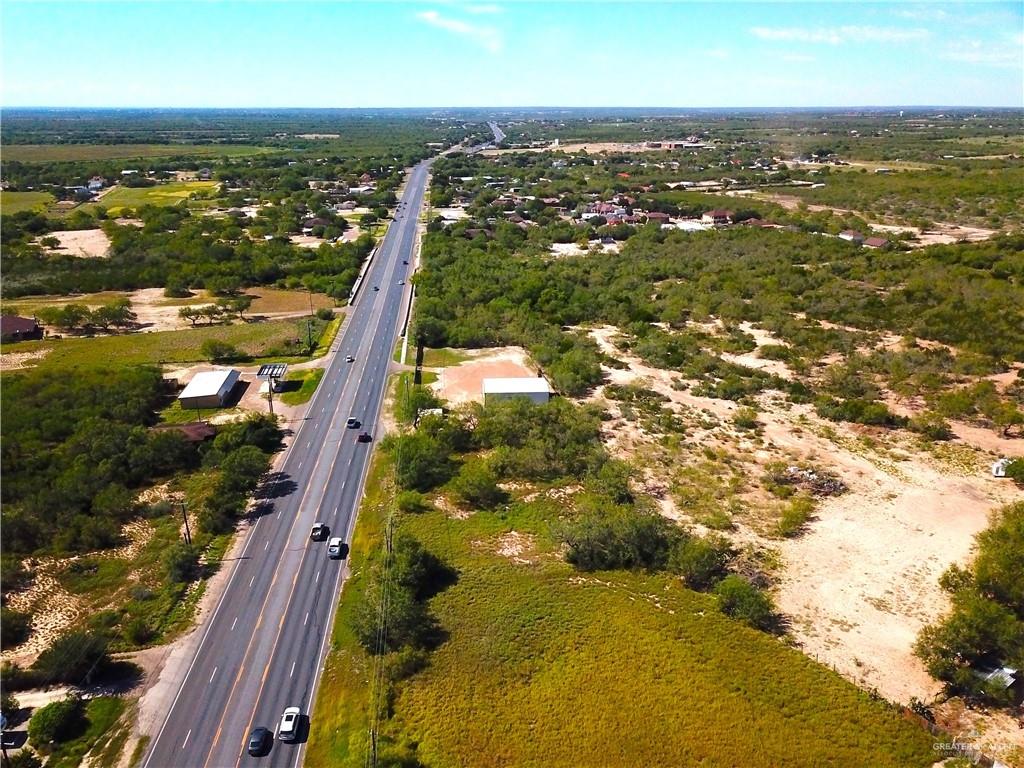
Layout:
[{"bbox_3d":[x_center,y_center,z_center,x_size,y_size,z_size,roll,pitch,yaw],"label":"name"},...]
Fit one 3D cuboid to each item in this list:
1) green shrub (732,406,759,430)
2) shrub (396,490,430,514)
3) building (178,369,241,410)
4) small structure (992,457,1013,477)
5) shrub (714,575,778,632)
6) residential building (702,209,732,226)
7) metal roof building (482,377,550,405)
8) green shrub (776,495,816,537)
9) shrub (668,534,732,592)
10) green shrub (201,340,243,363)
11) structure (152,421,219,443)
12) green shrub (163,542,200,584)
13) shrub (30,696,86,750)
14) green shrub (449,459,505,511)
[{"bbox_3d":[61.800,9.100,203.200,6.400,5.300,6.400,6,20,16],"label":"green shrub"},{"bbox_3d":[-20.600,24.700,160.600,6.400,3.800,6.000,-2,20,-7],"label":"shrub"},{"bbox_3d":[-86.760,1.150,222.700,12.900,4.300,21.810,-3,20,-7],"label":"building"},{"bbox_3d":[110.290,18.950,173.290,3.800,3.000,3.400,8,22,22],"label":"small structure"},{"bbox_3d":[37.500,35.000,124.900,8.700,6.800,8.500,6,20,16],"label":"shrub"},{"bbox_3d":[147.020,-118.290,547.580,16.500,8.300,13.000,-7,21,-19],"label":"residential building"},{"bbox_3d":[1.110,2.670,222.500,18.200,5.500,12.700,-2,20,-4],"label":"metal roof building"},{"bbox_3d":[56.120,26.320,151.700,6.800,3.500,7.500,0,20,0],"label":"green shrub"},{"bbox_3d":[32.330,31.300,134.040,9.600,5.600,9.000,0,20,0],"label":"shrub"},{"bbox_3d":[-97.050,-10.860,256.060,13.000,5.500,11.000,0,20,0],"label":"green shrub"},{"bbox_3d":[-82.800,12.930,194.450,14.800,4.300,11.000,-2,20,-4],"label":"structure"},{"bbox_3d":[-58.500,31.600,136.000,6.500,6.400,6.400,-8,21,-22],"label":"green shrub"},{"bbox_3d":[-58.960,43.780,99.120,6.400,4.000,6.100,0,20,0],"label":"shrub"},{"bbox_3d":[-7.900,20.900,162.300,10.000,8.800,9.500,-1,20,-3],"label":"green shrub"}]

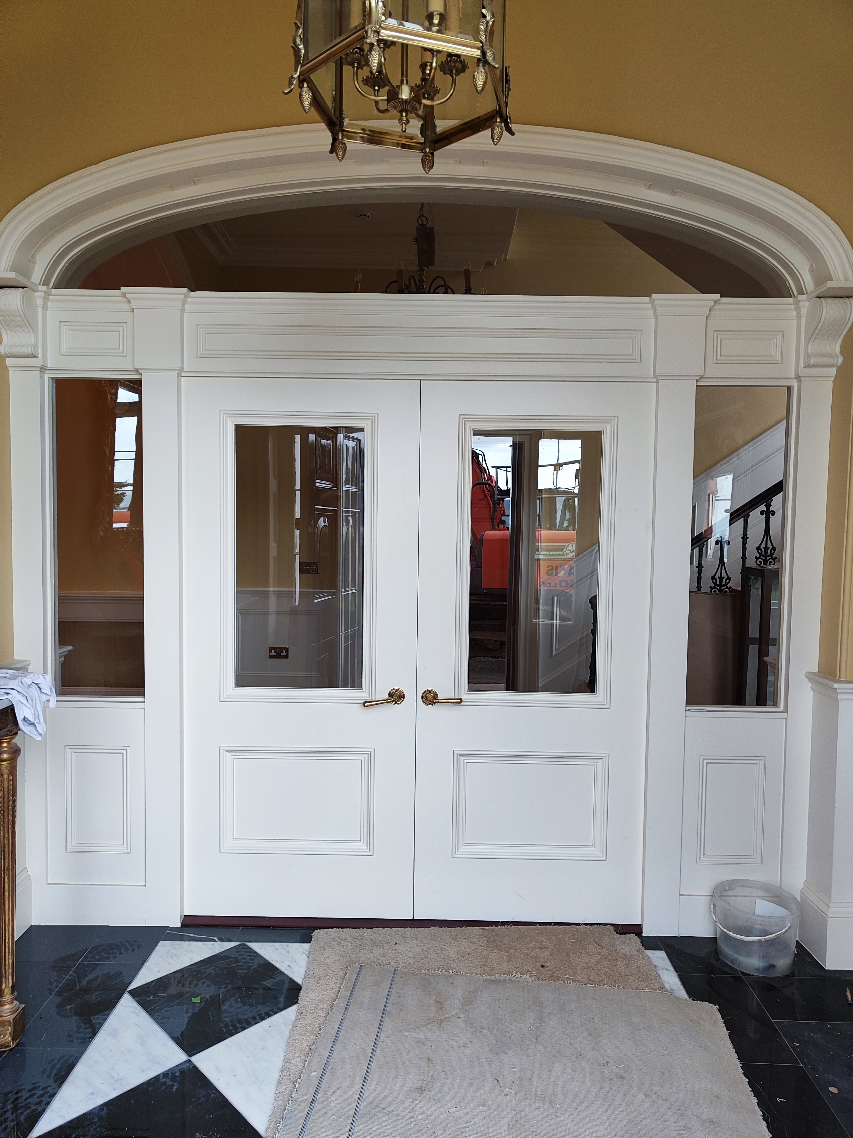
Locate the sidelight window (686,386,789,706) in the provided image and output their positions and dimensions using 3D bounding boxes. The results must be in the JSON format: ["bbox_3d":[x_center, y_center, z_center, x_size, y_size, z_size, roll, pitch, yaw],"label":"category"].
[{"bbox_3d":[1.113,-0.072,2.696,0.350,1.152,0.050,1,3,1],"label":"sidelight window"}]

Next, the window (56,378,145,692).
[{"bbox_3d":[-1.170,-0.108,2.730,0.327,1.139,0.024,1,3,1],"label":"window"}]

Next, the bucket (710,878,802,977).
[{"bbox_3d":[1.138,1.235,2.615,0.275,0.209,0.275,1,3,0],"label":"bucket"}]

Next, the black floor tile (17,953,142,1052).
[{"bbox_3d":[-1.050,1.334,2.317,0.218,0.015,0.412,1,3,1],"label":"black floor tile"}]

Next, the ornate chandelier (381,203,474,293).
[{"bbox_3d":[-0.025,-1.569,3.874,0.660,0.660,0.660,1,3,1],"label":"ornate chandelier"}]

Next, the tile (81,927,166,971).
[{"bbox_3d":[-1.046,1.317,2.639,0.218,0.015,0.234,1,3,1],"label":"tile"}]

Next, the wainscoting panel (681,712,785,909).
[{"bbox_3d":[1.105,0.855,2.728,0.363,0.677,0.035,1,3,1],"label":"wainscoting panel"}]

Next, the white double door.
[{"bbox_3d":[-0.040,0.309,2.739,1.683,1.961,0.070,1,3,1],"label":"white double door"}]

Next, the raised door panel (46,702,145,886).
[{"bbox_3d":[-1.197,0.817,2.752,0.355,0.676,0.035,1,3,1],"label":"raised door panel"}]

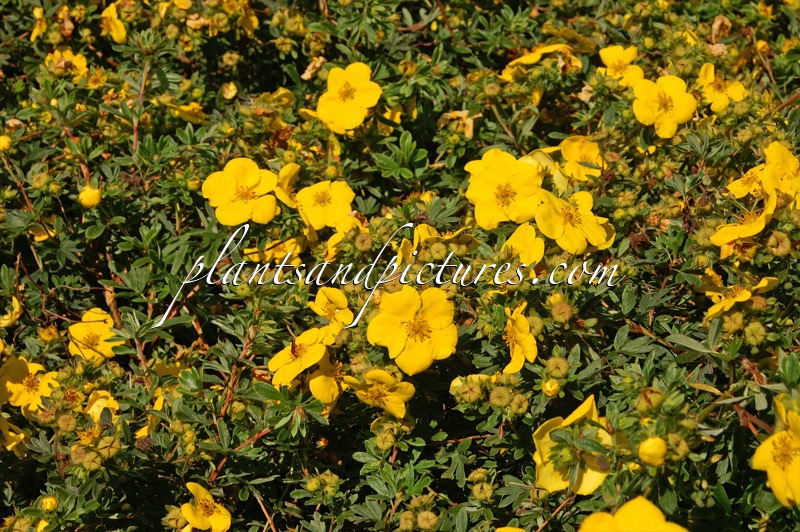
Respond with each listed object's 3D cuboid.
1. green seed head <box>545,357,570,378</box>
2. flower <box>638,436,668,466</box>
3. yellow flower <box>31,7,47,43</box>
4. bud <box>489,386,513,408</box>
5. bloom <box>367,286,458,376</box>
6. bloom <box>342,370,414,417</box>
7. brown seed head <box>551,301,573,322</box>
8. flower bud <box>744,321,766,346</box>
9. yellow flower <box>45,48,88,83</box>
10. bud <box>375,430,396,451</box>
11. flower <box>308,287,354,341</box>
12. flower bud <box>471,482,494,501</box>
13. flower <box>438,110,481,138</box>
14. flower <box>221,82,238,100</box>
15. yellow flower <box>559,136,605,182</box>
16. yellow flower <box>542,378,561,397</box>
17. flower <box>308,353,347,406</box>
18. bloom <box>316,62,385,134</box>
[{"bbox_3d":[0.059,0.038,0.751,0.009,0.007,0.009,0,72,0],"label":"green seed head"},{"bbox_3d":[0.088,0.065,0.700,0.010,0.011,0.010,7,30,0],"label":"flower"},{"bbox_3d":[-0.219,-0.146,1.212,0.014,0.021,0.011,-26,5,-39],"label":"yellow flower"},{"bbox_3d":[0.037,0.049,0.745,0.009,0.009,0.009,0,63,0],"label":"bud"},{"bbox_3d":[0.005,0.025,0.750,0.034,0.034,0.012,0,-12,0],"label":"bloom"},{"bbox_3d":[-0.008,0.049,0.770,0.026,0.011,0.029,37,50,27],"label":"bloom"},{"bbox_3d":[0.065,0.018,0.810,0.009,0.008,0.009,0,60,0],"label":"brown seed head"},{"bbox_3d":[0.142,0.027,0.800,0.009,0.008,0.009,0,63,0],"label":"flower bud"},{"bbox_3d":[-0.183,-0.111,1.103,0.026,0.013,0.024,-3,57,-5],"label":"yellow flower"},{"bbox_3d":[-0.005,0.063,0.716,0.008,0.007,0.007,0,72,0],"label":"bud"},{"bbox_3d":[-0.027,0.018,0.775,0.020,0.012,0.022,5,67,9],"label":"flower"},{"bbox_3d":[0.028,0.077,0.686,0.008,0.006,0.007,0,53,0],"label":"flower bud"},{"bbox_3d":[0.030,-0.071,1.008,0.023,0.016,0.016,0,60,0],"label":"flower"},{"bbox_3d":[-0.091,-0.093,1.070,0.009,0.010,0.009,7,30,0],"label":"flower"},{"bbox_3d":[0.090,-0.052,0.990,0.025,0.009,0.025,-5,60,-10],"label":"yellow flower"},{"bbox_3d":[0.060,0.048,0.792,0.007,0.008,0.007,0,28,0],"label":"yellow flower"},{"bbox_3d":[-0.028,0.043,0.775,0.010,0.023,0.023,-30,7,37],"label":"flower"},{"bbox_3d":[-0.024,-0.079,0.940,0.032,0.010,0.033,7,70,9],"label":"bloom"}]

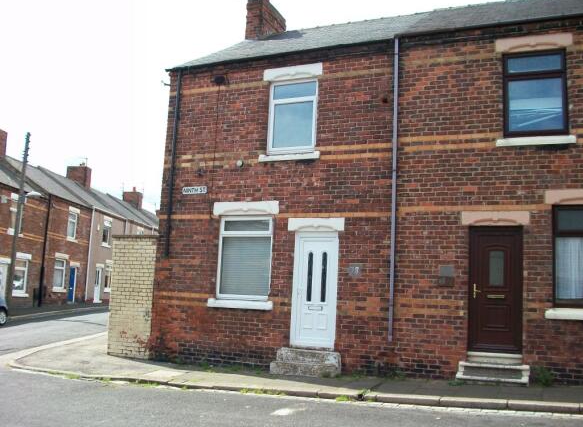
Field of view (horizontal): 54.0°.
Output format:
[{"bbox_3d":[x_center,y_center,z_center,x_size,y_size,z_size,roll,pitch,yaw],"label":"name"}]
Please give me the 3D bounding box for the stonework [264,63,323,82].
[{"bbox_3d":[0.053,-2.889,11.774,1.298,0.249,0.120,-1,-9,23],"label":"stonework"}]

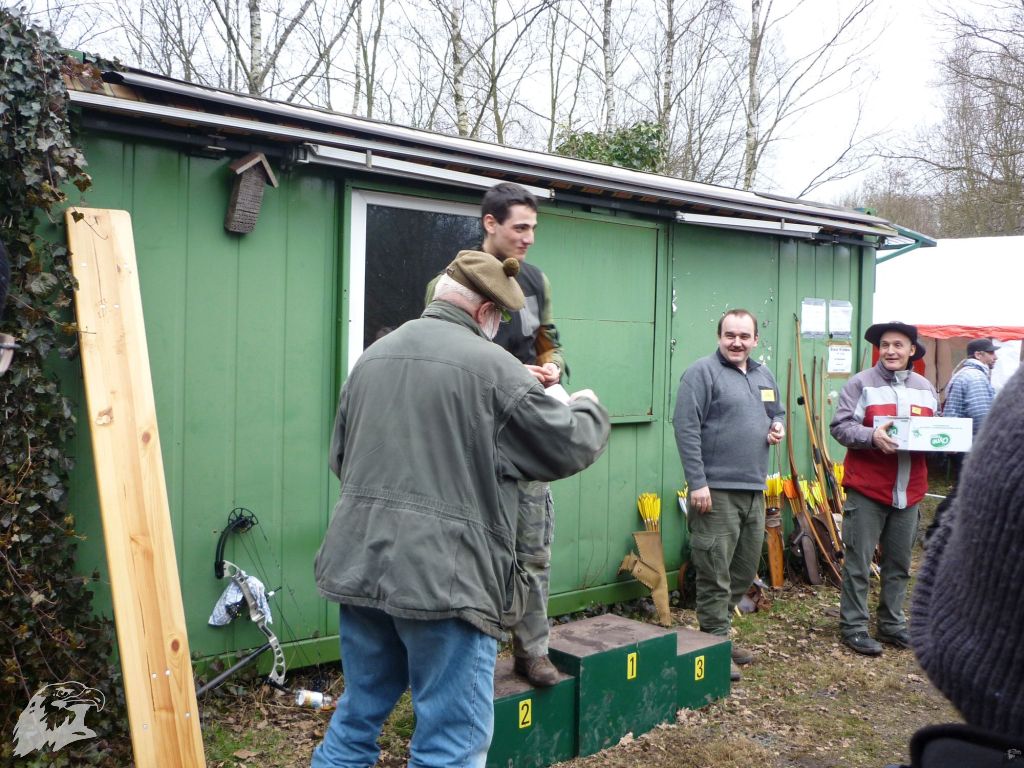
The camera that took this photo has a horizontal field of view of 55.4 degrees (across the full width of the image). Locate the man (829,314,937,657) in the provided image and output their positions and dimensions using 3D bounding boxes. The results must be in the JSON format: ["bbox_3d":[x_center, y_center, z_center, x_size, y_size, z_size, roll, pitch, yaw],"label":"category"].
[{"bbox_3d":[1.975,0.550,5.205,0.570,1.766,0.400,1,1,-7],"label":"man"}]

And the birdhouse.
[{"bbox_3d":[-1.124,-0.818,4.189,0.180,0.330,0.110,17,-11,-41],"label":"birdhouse"}]

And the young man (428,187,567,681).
[{"bbox_3d":[-0.035,0.172,3.662,0.520,1.853,0.400,1,1,-37],"label":"young man"}]

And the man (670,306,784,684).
[{"bbox_3d":[1.044,0.530,4.755,0.540,1.784,0.370,1,1,-20],"label":"man"}]

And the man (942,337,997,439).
[{"bbox_3d":[3.670,0.535,7.855,0.420,1.803,0.520,1,1,22],"label":"man"}]

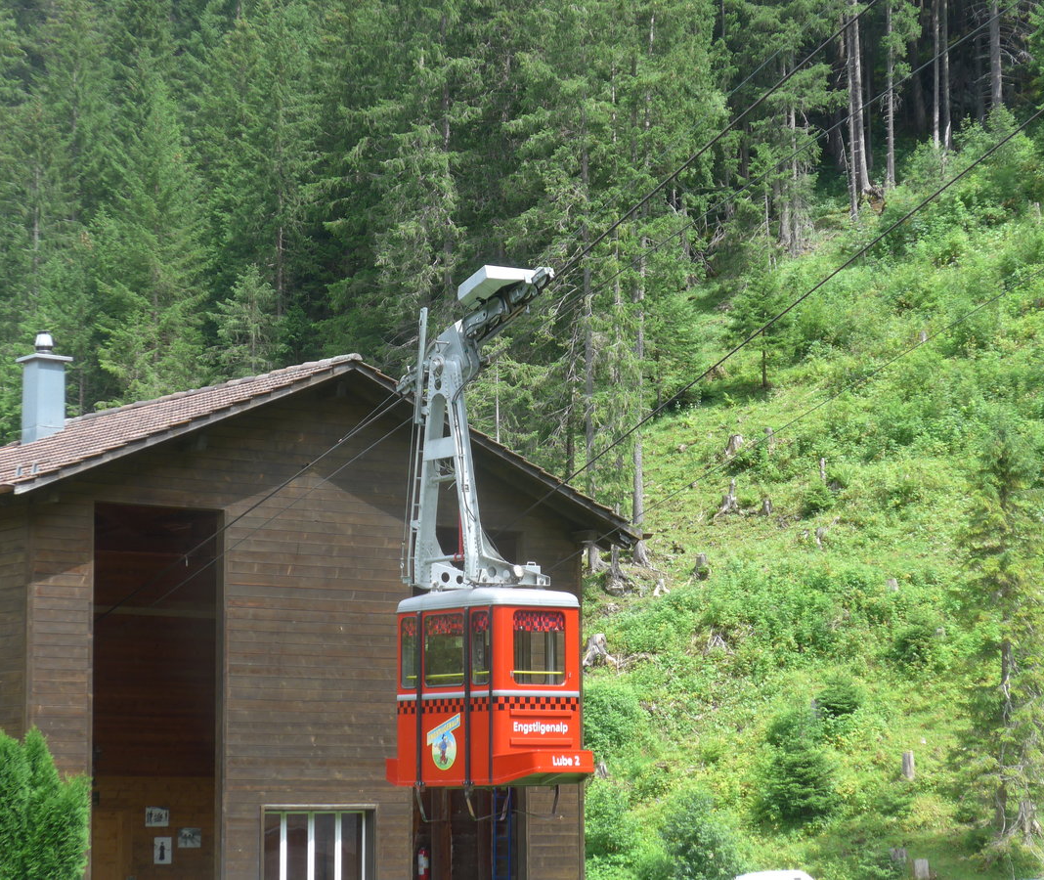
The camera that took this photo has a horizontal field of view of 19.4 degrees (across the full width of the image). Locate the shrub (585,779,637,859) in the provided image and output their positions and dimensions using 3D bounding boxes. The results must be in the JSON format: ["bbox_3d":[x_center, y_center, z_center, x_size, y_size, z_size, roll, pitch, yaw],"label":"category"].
[{"bbox_3d":[1.902,8.521,68.606,1.320,1.720,1.250,0,-6,0],"label":"shrub"}]

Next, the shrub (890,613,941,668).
[{"bbox_3d":[10.025,5.118,77.709,1.300,1.440,1.230,0,-6,0],"label":"shrub"}]

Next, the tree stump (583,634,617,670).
[{"bbox_3d":[1.954,5.401,77.655,0.950,0.920,0.900,0,-6,0],"label":"tree stump"}]

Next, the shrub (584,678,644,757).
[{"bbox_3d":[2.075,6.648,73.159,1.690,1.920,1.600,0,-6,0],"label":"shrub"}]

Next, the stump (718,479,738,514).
[{"bbox_3d":[5.886,1.636,87.234,0.620,1.010,0.580,0,-6,0],"label":"stump"}]

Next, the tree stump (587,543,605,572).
[{"bbox_3d":[2.016,3.217,83.292,0.590,0.910,0.560,0,-6,0],"label":"tree stump"}]

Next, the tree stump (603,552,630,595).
[{"bbox_3d":[2.537,3.588,82.017,0.740,1.160,0.700,0,-6,0],"label":"tree stump"}]

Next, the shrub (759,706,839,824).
[{"bbox_3d":[6.366,7.466,70.059,1.840,2.690,1.750,0,-6,0],"label":"shrub"}]

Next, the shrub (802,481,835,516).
[{"bbox_3d":[8.473,1.689,87.099,0.950,1.010,0.900,0,-6,0],"label":"shrub"}]

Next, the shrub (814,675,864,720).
[{"bbox_3d":[7.792,6.351,74.913,1.250,1.150,1.190,0,-6,0],"label":"shrub"}]

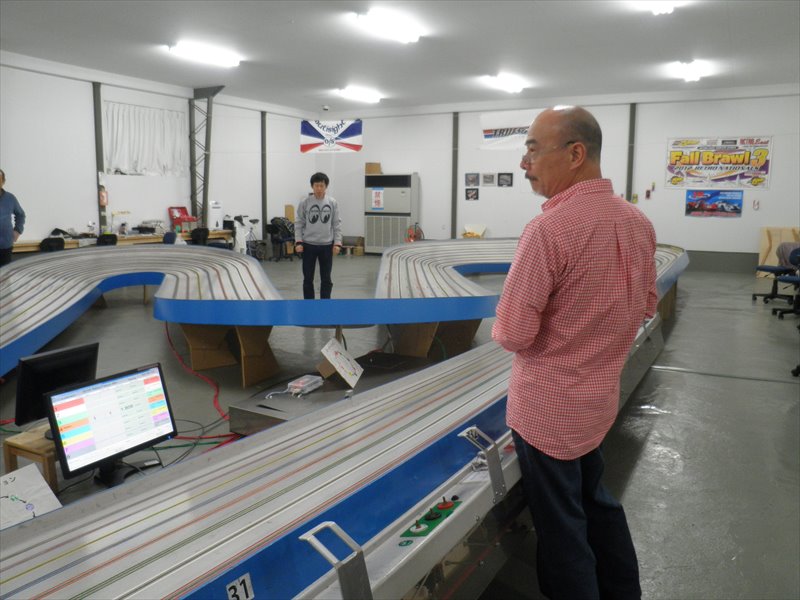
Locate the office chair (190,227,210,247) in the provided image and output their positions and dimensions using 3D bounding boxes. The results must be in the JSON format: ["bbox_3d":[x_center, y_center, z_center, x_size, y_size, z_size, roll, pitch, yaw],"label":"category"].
[{"bbox_3d":[-3.870,-0.962,12.168,0.560,0.840,0.560,7,11,33],"label":"office chair"}]

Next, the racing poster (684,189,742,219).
[{"bbox_3d":[6.116,-1.876,12.590,0.990,0.500,0.020,5,10,28],"label":"racing poster"}]

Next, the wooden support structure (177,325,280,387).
[{"bbox_3d":[-1.362,0.362,5.144,0.720,0.500,0.620,5,10,28],"label":"wooden support structure"}]

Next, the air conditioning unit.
[{"bbox_3d":[-0.176,-2.029,15.620,1.235,1.933,0.480,5,10,28],"label":"air conditioning unit"}]

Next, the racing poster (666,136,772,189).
[{"bbox_3d":[6.112,-2.639,12.474,1.820,0.980,0.020,5,10,28],"label":"racing poster"}]

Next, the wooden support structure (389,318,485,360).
[{"bbox_3d":[0.279,0.356,5.291,0.450,0.500,0.580,-8,12,-42],"label":"wooden support structure"}]

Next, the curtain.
[{"bbox_3d":[-4.628,-2.949,12.026,0.100,1.240,1.930,5,10,28],"label":"curtain"}]

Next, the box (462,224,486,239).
[{"bbox_3d":[1.664,-1.523,14.455,0.520,0.340,0.400,5,10,28],"label":"box"}]

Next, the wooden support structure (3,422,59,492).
[{"bbox_3d":[-1.467,0.782,2.769,0.275,0.420,0.310,4,10,21],"label":"wooden support structure"}]

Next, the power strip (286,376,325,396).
[{"bbox_3d":[-0.616,0.558,4.268,0.125,0.065,0.240,5,10,28],"label":"power strip"}]

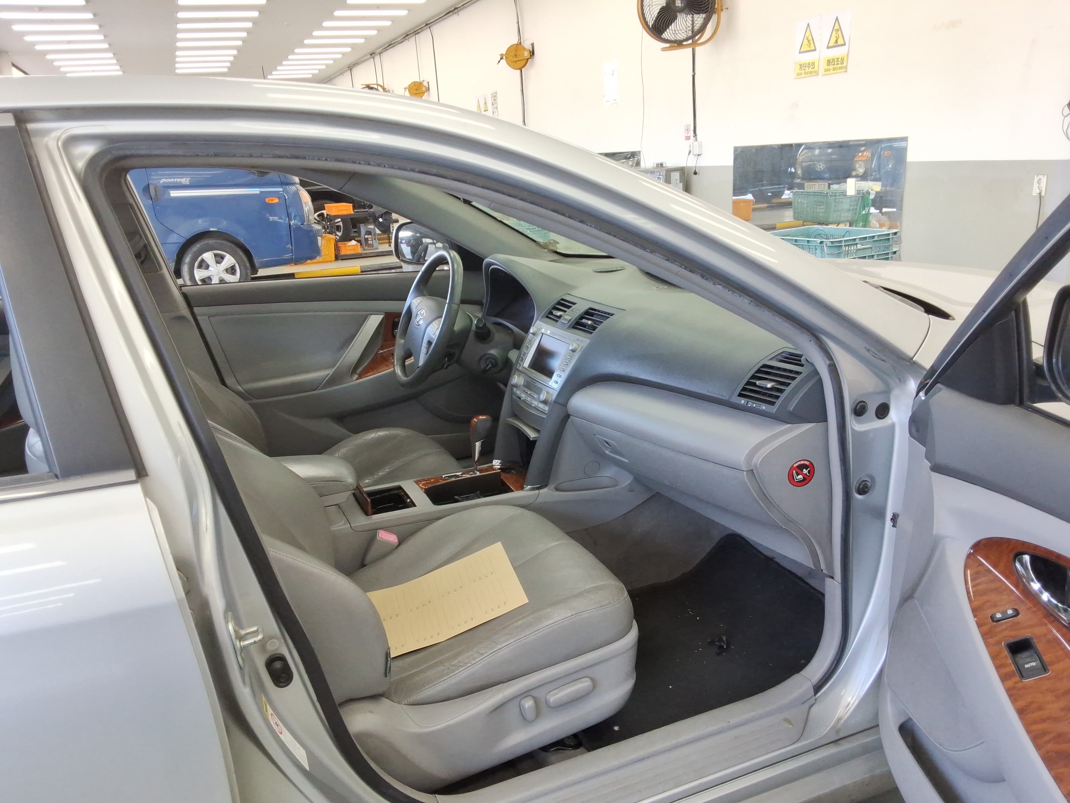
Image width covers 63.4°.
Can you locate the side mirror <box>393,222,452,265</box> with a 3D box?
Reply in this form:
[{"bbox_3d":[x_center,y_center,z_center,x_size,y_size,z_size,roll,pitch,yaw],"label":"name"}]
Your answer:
[{"bbox_3d":[-0.353,-0.512,2.809,0.230,0.160,0.130,-6,17,-6],"label":"side mirror"}]

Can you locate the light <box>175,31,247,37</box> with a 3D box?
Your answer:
[{"bbox_3d":[-5.808,-6.594,15.578,1.220,0.080,0.170,-10,18,-20],"label":"light"}]

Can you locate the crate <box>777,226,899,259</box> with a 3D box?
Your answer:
[{"bbox_3d":[1.681,-0.846,5.081,0.530,0.290,0.600,-13,19,-28],"label":"crate"}]

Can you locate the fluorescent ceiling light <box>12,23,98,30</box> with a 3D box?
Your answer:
[{"bbox_3d":[-7.510,-5.852,13.535,1.200,0.080,0.120,-10,18,-20],"label":"fluorescent ceiling light"}]

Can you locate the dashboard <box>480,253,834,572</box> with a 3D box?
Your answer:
[{"bbox_3d":[0.252,-0.076,2.130,0.600,0.550,1.450,-10,18,-20],"label":"dashboard"}]

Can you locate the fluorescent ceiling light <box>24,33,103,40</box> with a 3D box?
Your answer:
[{"bbox_3d":[-8.036,-6.213,14.793,1.220,0.080,0.170,-10,18,-20],"label":"fluorescent ceiling light"}]

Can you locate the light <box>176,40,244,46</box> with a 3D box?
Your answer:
[{"bbox_3d":[-6.254,-6.880,16.641,1.220,0.080,0.170,-10,18,-20],"label":"light"}]

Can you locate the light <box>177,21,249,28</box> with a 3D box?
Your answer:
[{"bbox_3d":[-5.336,-6.253,14.379,1.200,0.080,0.120,-10,18,-20],"label":"light"}]

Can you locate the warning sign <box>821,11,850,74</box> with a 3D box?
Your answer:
[{"bbox_3d":[2.334,-2.780,6.720,0.010,0.450,0.295,-10,18,-20],"label":"warning sign"}]

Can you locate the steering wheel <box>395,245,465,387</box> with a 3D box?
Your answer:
[{"bbox_3d":[-0.269,-0.217,2.293,0.130,0.380,0.380,17,7,-26],"label":"steering wheel"}]

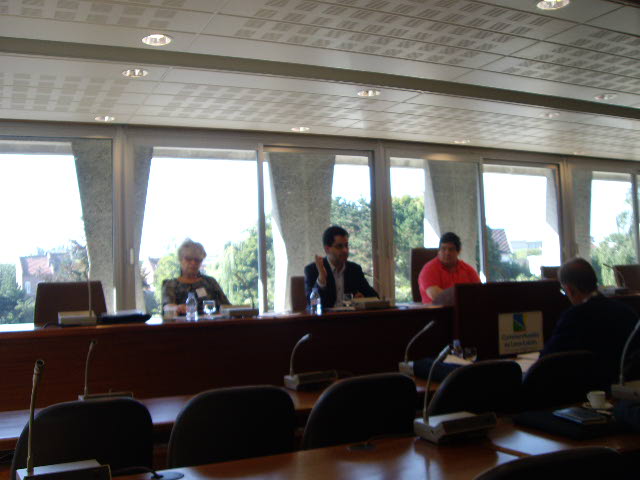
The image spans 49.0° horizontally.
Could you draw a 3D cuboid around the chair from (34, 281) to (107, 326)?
[{"bbox_3d":[-1.577,0.765,4.507,0.480,0.970,0.560,-1,-2,-24],"label":"chair"}]

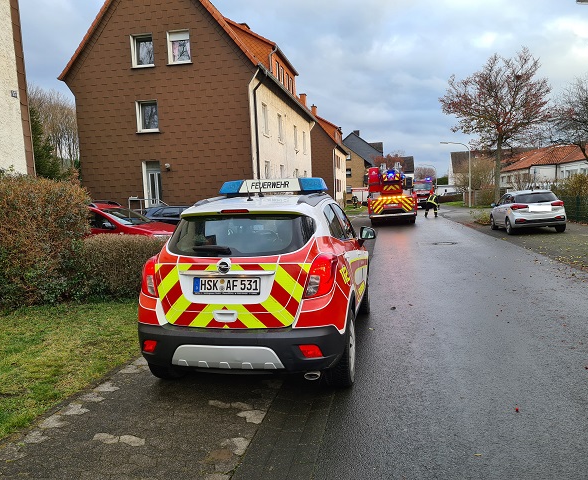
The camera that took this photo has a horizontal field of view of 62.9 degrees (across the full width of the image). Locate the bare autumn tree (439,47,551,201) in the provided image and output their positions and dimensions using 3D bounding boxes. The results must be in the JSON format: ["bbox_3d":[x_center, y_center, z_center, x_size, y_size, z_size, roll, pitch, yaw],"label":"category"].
[{"bbox_3d":[9.311,-4.879,22.119,5.200,8.100,5.200,-1,5,11],"label":"bare autumn tree"}]

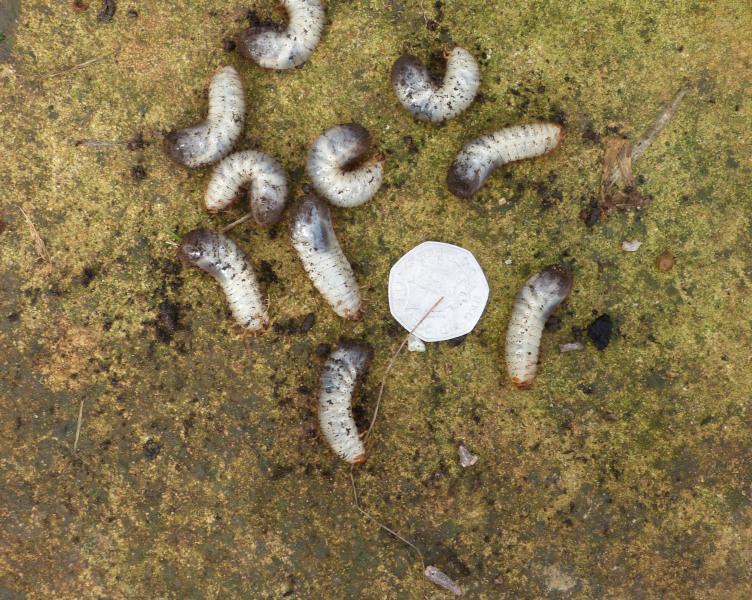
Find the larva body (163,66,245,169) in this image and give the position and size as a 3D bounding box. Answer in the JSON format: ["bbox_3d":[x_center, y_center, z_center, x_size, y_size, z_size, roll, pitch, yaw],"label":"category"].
[{"bbox_3d":[-0.046,-0.050,0.515,0.020,0.009,0.029,9,83,-1],"label":"larva body"}]

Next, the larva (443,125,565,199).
[{"bbox_3d":[0.034,-0.041,0.517,0.035,0.009,0.014,-32,85,-5],"label":"larva"}]

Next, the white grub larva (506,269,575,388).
[{"bbox_3d":[0.041,0.006,0.511,0.013,0.009,0.035,23,83,1],"label":"white grub larva"}]

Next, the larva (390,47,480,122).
[{"bbox_3d":[0.016,-0.059,0.518,0.024,0.009,0.021,3,83,-1],"label":"larva"}]

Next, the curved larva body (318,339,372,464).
[{"bbox_3d":[-0.008,0.027,0.507,0.014,0.009,0.032,3,83,-1],"label":"curved larva body"}]

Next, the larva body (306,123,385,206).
[{"bbox_3d":[-0.008,-0.036,0.515,0.021,0.009,0.023,-5,83,-2],"label":"larva body"}]

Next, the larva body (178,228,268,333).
[{"bbox_3d":[-0.038,-0.006,0.510,0.014,0.009,0.033,-44,86,-6],"label":"larva body"}]

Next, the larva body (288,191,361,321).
[{"bbox_3d":[-0.014,-0.010,0.512,0.012,0.009,0.036,-20,84,-4],"label":"larva body"}]

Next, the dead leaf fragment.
[{"bbox_3d":[0.018,0.074,0.506,0.011,0.003,0.003,31,83,2],"label":"dead leaf fragment"}]

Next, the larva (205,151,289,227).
[{"bbox_3d":[-0.034,-0.031,0.514,0.022,0.009,0.019,14,83,0],"label":"larva"}]

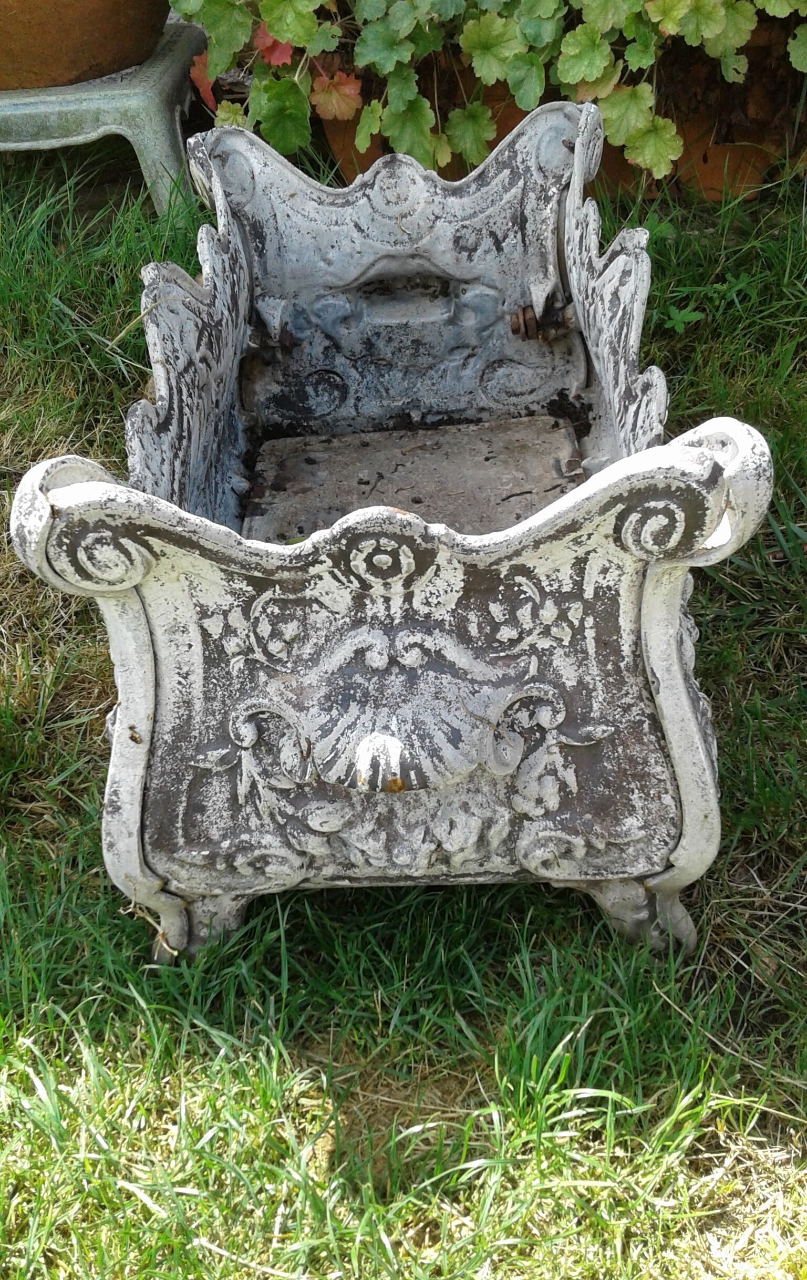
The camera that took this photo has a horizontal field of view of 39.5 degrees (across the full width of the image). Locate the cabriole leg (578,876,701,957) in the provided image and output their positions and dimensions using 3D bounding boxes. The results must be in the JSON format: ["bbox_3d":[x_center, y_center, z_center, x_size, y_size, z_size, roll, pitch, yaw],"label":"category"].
[{"bbox_3d":[0.142,0.152,0.692,0.070,0.071,0.057,-2,40,2],"label":"cabriole leg"}]

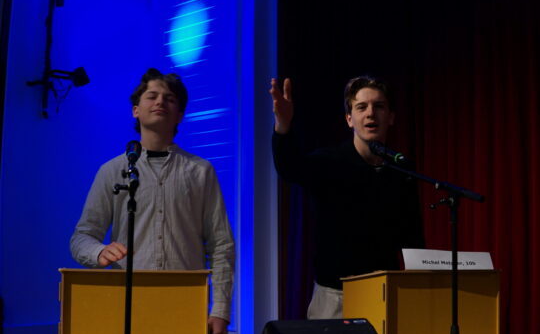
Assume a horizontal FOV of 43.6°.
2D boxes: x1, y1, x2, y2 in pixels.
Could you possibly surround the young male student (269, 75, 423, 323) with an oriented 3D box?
[{"bbox_3d":[0.285,0.552,2.410,0.570,1.800,0.440,2,-7,-11],"label":"young male student"}]

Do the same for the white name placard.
[{"bbox_3d":[0.554,0.297,2.100,0.297,0.080,0.060,2,-7,-14],"label":"white name placard"}]

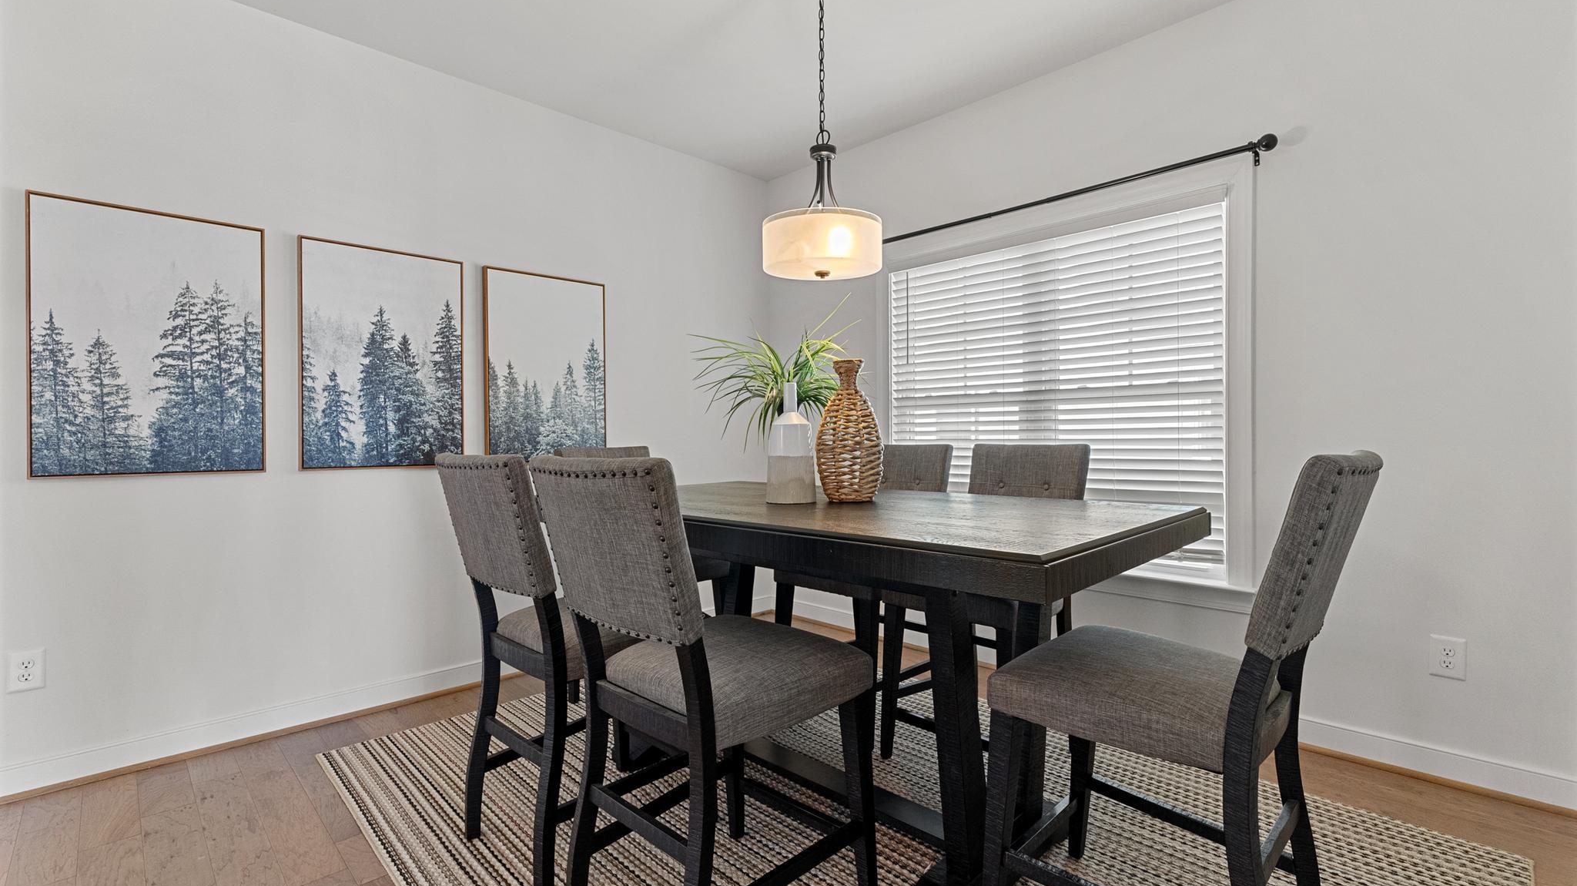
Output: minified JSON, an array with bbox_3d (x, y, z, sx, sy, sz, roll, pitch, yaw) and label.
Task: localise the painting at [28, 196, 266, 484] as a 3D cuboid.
[{"bbox_3d":[-2.184,-0.341,2.424,0.607,0.906,0.035,-1,1,-44],"label":"painting"}]

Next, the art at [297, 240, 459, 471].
[{"bbox_3d":[-1.675,-0.346,2.922,0.607,0.906,0.035,-1,1,-44],"label":"art"}]

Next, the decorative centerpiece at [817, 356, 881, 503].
[{"bbox_3d":[0.197,-0.040,2.215,0.215,0.443,0.215,0,0,0],"label":"decorative centerpiece"}]

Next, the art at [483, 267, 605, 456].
[{"bbox_3d":[-1.169,-0.355,3.417,0.610,0.914,0.035,-1,1,-44],"label":"art"}]

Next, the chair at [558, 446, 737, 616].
[{"bbox_3d":[-0.646,0.556,3.050,0.490,1.065,0.630,-1,1,-44],"label":"chair"}]

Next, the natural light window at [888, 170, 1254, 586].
[{"bbox_3d":[1.148,-0.242,3.236,0.100,1.563,1.731,-1,1,-44],"label":"natural light window"}]

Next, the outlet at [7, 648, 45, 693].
[{"bbox_3d":[-2.412,0.722,2.219,0.080,0.125,0.008,-1,1,-44],"label":"outlet"}]

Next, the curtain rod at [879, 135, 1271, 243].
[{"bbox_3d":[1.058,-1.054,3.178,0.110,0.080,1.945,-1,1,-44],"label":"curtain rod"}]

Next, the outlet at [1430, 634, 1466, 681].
[{"bbox_3d":[2.096,0.681,2.228,0.010,0.127,0.081,-1,1,-44],"label":"outlet"}]

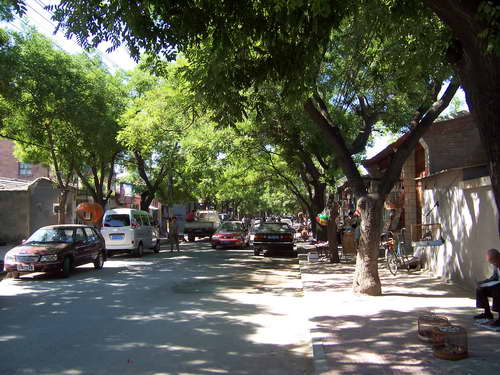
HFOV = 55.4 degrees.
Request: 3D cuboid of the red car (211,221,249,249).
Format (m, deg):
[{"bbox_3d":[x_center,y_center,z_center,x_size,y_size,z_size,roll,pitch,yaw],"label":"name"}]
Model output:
[{"bbox_3d":[-0.967,2.659,27.026,1.660,1.410,4.300,0,-4,5],"label":"red car"}]

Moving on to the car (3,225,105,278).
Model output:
[{"bbox_3d":[-5.625,1.825,14.197,1.640,1.410,3.950,0,-4,5],"label":"car"}]

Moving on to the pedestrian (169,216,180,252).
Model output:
[{"bbox_3d":[-3.579,2.249,22.802,0.520,1.670,0.380,0,-4,-1],"label":"pedestrian"}]

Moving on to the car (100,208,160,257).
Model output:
[{"bbox_3d":[-5.257,2.030,21.428,1.550,1.950,4.000,0,-4,5],"label":"car"}]

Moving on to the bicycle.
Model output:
[{"bbox_3d":[4.019,1.810,13.038,0.600,1.080,1.700,-2,-4,30],"label":"bicycle"}]

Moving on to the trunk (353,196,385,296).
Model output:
[{"bbox_3d":[2.385,1.123,9.560,0.570,2.000,0.540,0,-4,5],"label":"trunk"}]

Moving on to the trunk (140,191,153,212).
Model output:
[{"bbox_3d":[-5.878,1.752,26.943,0.600,3.100,0.600,0,-4,5],"label":"trunk"}]

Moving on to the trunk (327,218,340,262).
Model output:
[{"bbox_3d":[2.917,1.725,16.510,0.420,1.750,0.420,0,-4,5],"label":"trunk"}]

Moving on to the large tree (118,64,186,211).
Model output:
[{"bbox_3d":[-5.511,-1.641,27.164,4.400,10.000,4.400,0,-4,5],"label":"large tree"}]

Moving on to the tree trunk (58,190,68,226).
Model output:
[{"bbox_3d":[-7.046,1.418,17.946,0.300,2.600,0.300,0,-4,5],"label":"tree trunk"}]

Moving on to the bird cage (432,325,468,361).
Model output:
[{"bbox_3d":[2.203,1.696,5.238,0.385,0.290,0.385,0,-4,5],"label":"bird cage"}]

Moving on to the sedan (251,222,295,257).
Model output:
[{"bbox_3d":[1.206,2.341,22.136,1.700,1.420,4.500,0,-4,5],"label":"sedan"}]

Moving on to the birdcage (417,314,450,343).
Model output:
[{"bbox_3d":[2.276,1.742,5.888,0.400,0.230,0.400,0,-4,0],"label":"birdcage"}]

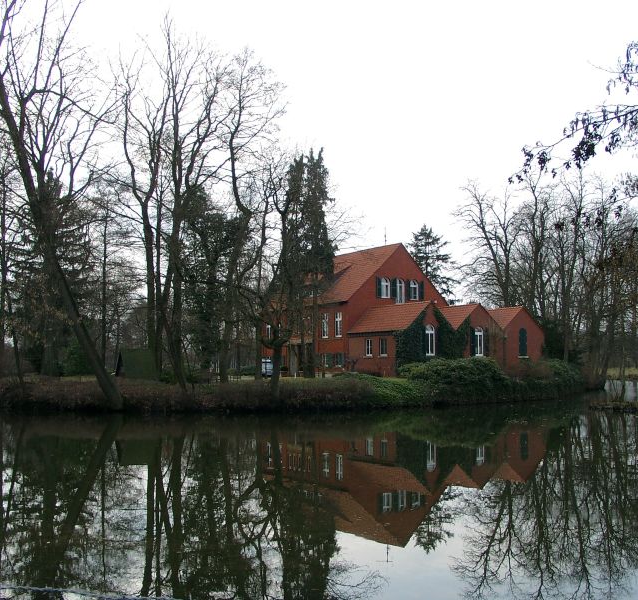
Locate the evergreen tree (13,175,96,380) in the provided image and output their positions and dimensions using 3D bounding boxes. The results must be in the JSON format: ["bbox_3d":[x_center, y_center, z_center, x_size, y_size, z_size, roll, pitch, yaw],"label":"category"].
[{"bbox_3d":[-25.178,-2.618,74.520,7.730,19.660,7.730,0,-5,0],"label":"evergreen tree"}]

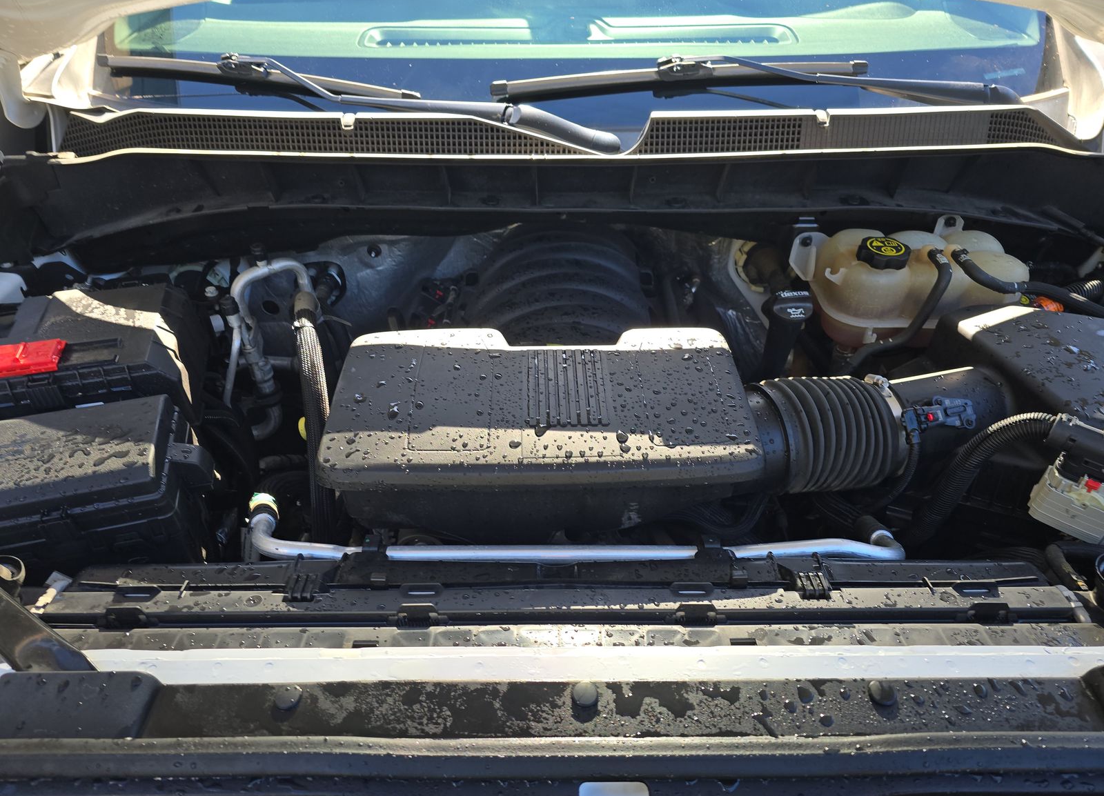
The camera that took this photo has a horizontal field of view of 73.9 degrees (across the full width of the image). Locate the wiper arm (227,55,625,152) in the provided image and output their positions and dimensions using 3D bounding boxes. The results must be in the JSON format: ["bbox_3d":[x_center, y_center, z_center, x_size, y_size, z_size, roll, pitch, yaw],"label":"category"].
[{"bbox_3d":[-0.199,-0.439,1.080,0.600,0.055,0.065,14,42,7],"label":"wiper arm"}]

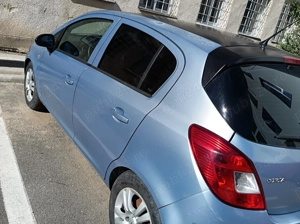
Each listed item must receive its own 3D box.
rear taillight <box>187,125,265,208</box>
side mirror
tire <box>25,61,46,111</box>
[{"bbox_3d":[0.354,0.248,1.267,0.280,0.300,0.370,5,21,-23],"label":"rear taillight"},{"bbox_3d":[-1.025,-0.692,2.697,0.195,0.150,0.130,-2,25,-37],"label":"side mirror"},{"bbox_3d":[-1.439,-0.339,3.534,0.200,0.615,0.615,-2,25,-37],"label":"tire"}]

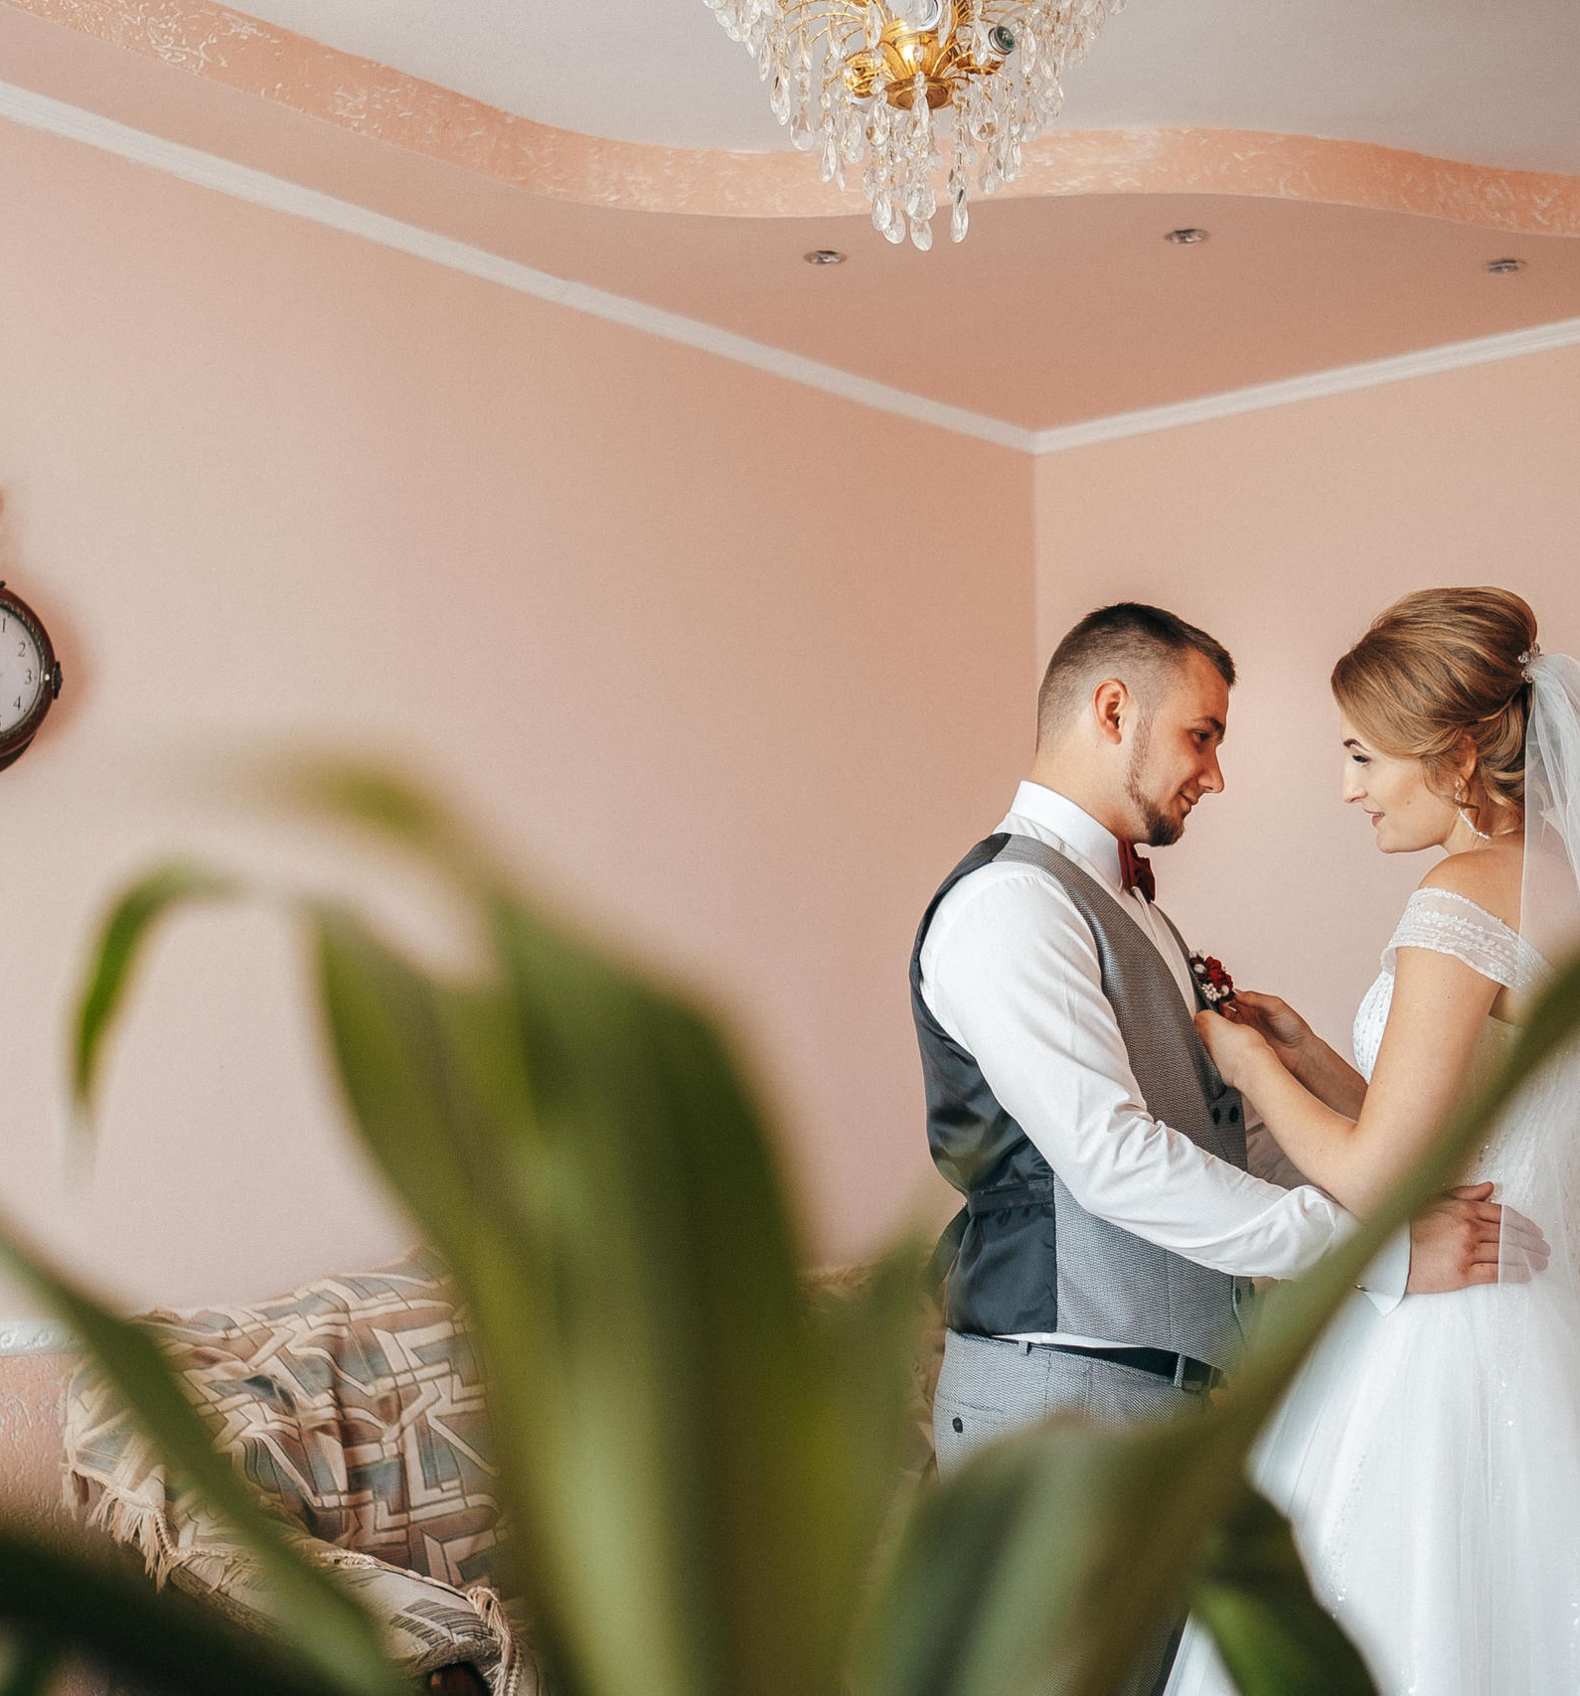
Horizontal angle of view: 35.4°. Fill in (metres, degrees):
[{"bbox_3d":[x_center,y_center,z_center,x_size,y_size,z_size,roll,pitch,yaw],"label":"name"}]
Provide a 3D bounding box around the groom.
[{"bbox_3d":[0.417,0.639,2.359,0.620,1.780,0.520,-1,-6,18],"label":"groom"}]

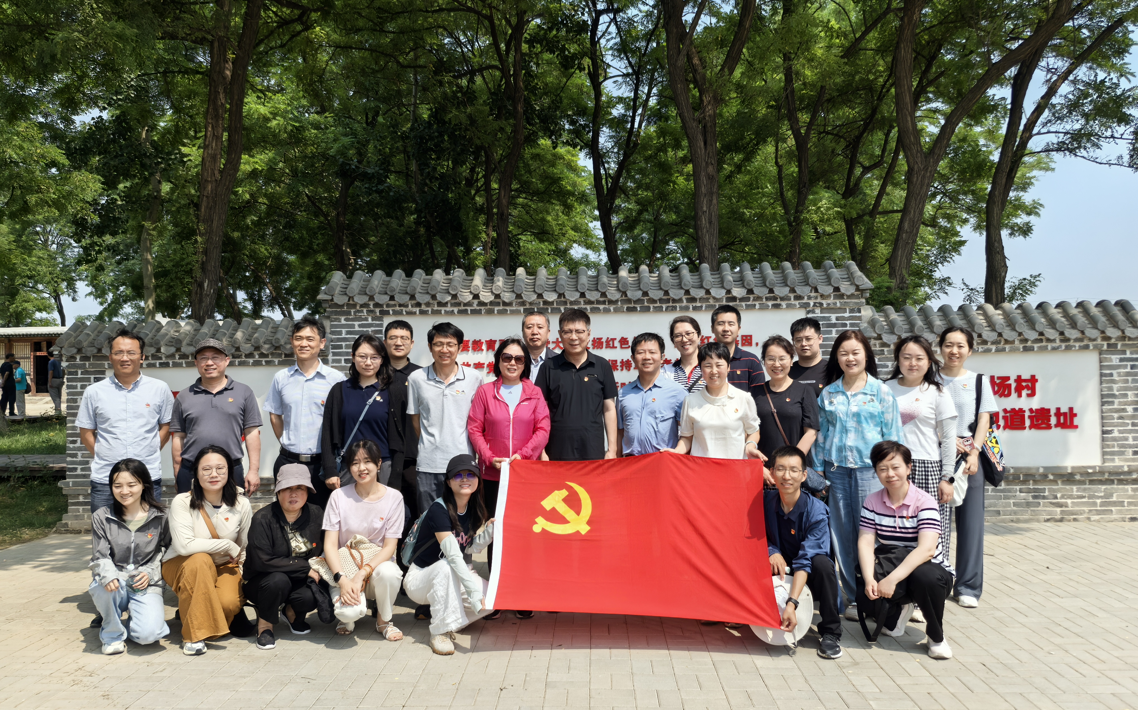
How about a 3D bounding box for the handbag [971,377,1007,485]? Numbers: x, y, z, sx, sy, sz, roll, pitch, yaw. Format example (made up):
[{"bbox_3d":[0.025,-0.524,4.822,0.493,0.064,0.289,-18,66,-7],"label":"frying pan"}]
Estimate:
[{"bbox_3d":[2.520,0.454,5.330,0.130,0.660,0.340,-1,-1,38],"label":"handbag"}]

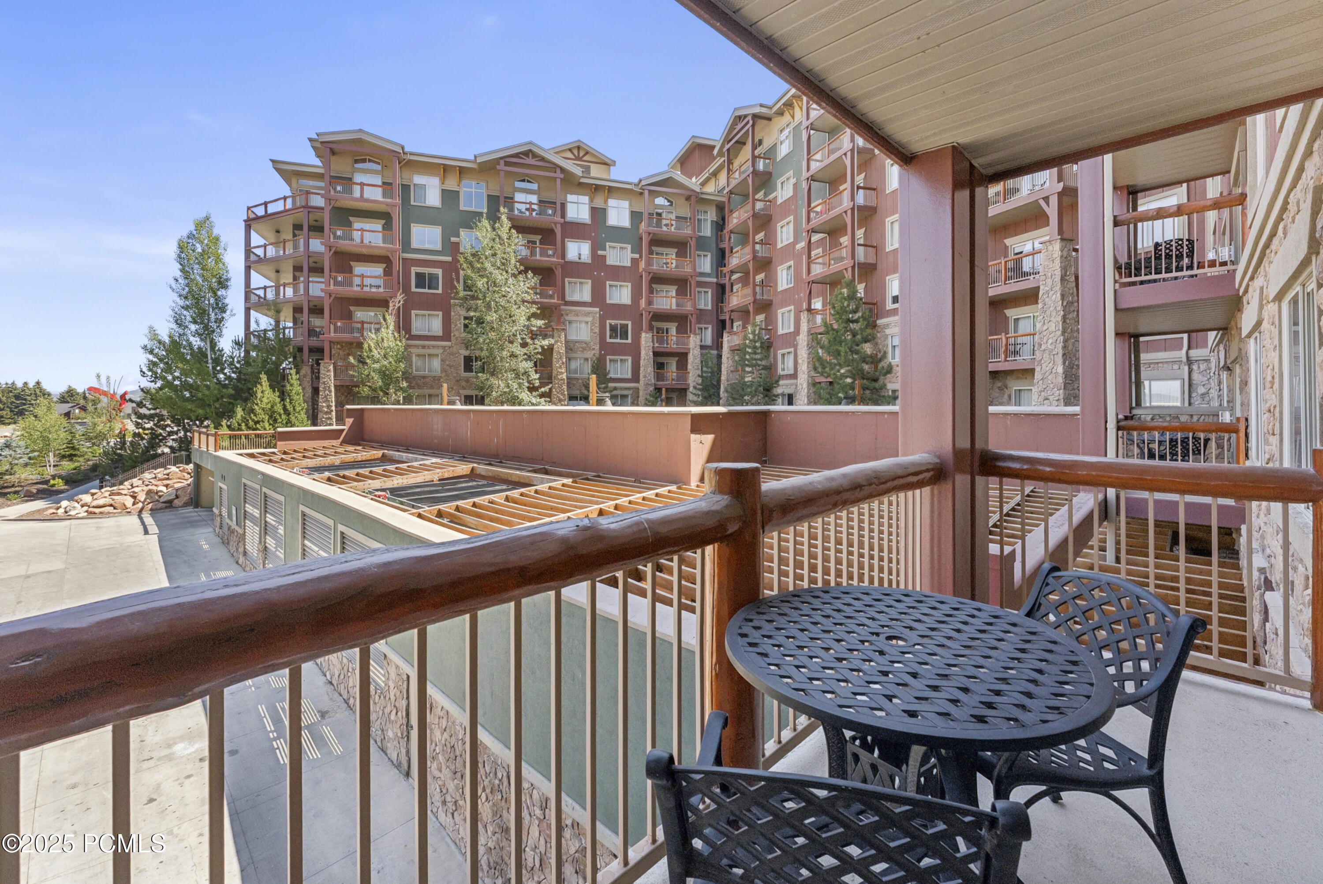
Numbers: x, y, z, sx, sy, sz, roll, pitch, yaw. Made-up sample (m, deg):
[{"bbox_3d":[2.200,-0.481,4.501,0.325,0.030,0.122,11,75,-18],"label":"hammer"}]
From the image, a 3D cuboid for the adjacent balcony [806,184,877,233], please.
[{"bbox_3d":[10.040,-12.944,28.963,1.720,1.270,4.150,-1,2,-20],"label":"adjacent balcony"}]

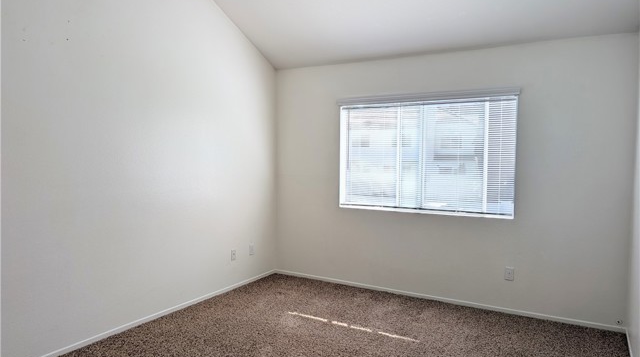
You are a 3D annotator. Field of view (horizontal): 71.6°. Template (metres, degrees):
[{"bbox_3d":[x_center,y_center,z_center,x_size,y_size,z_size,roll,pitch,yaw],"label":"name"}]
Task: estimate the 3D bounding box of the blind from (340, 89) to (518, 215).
[{"bbox_3d":[0.999,-0.247,4.471,1.843,1.177,0.110,2,3,30],"label":"blind"}]

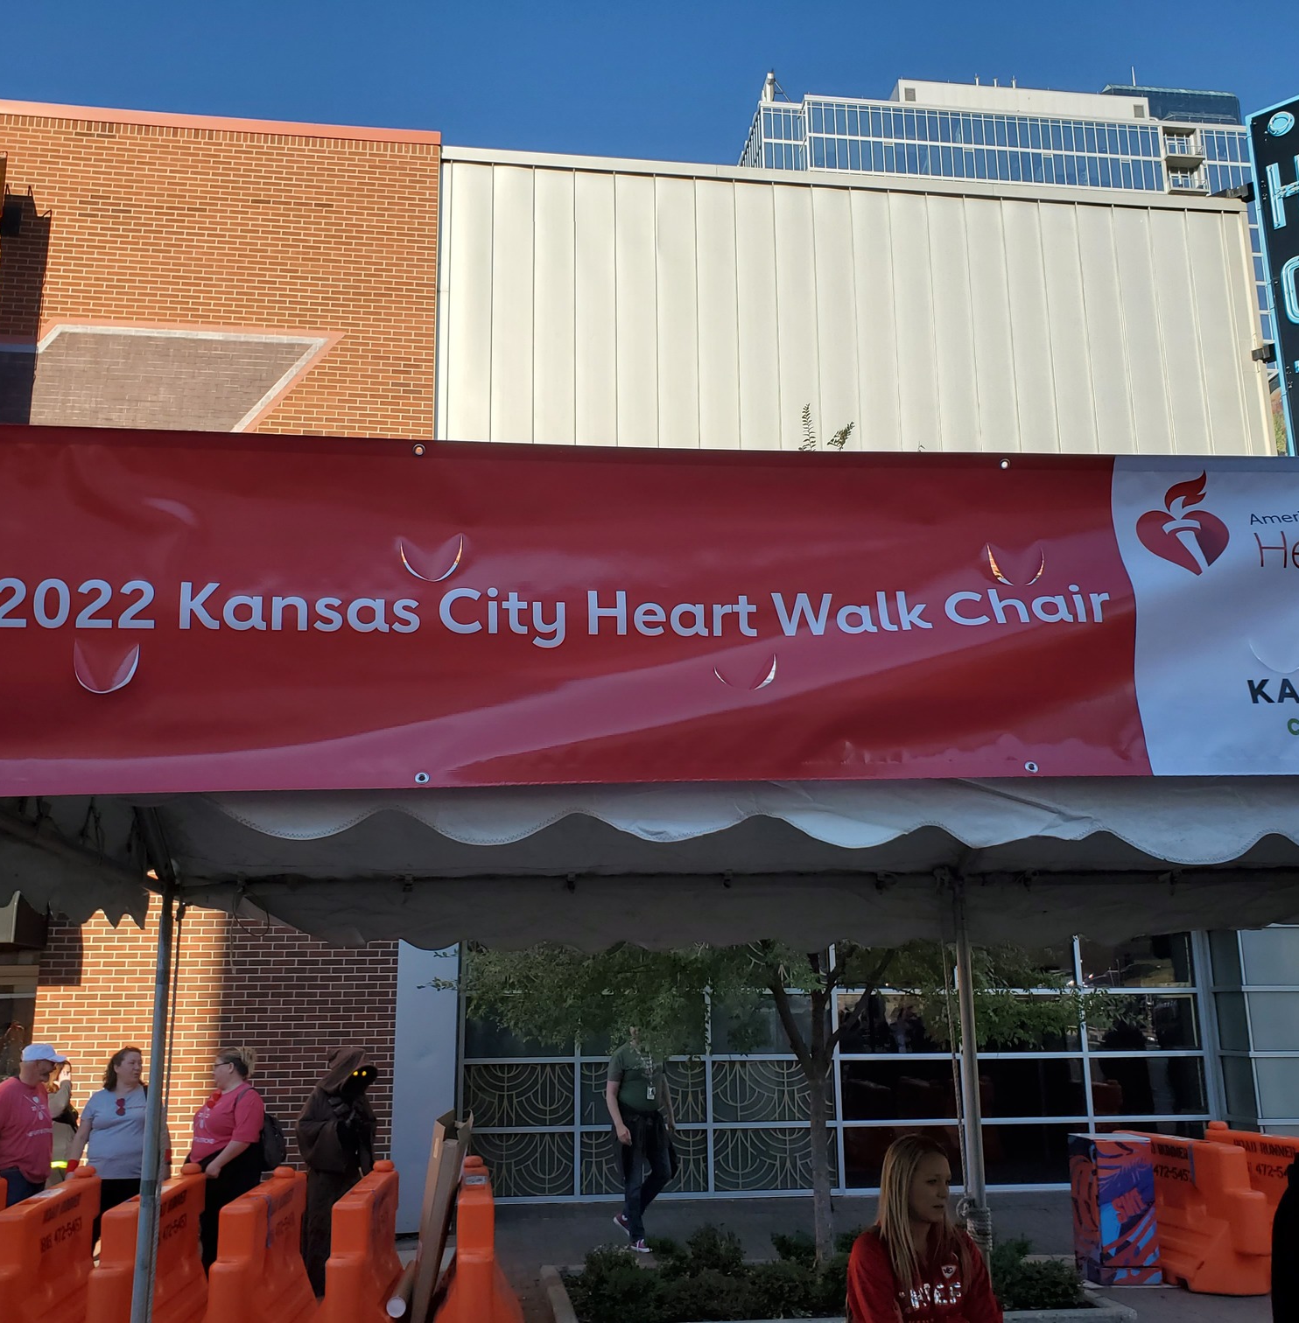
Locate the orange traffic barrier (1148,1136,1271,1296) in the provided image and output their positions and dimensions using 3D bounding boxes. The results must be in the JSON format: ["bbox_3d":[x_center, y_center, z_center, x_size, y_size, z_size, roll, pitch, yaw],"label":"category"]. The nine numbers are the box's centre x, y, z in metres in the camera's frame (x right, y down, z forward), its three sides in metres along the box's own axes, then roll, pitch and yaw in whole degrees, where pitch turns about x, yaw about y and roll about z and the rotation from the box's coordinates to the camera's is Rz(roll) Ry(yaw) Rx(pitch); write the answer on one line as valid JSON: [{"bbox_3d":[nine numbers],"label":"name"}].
[{"bbox_3d":[3.800,3.983,9.790,0.560,0.990,1.580,5,-14,-20],"label":"orange traffic barrier"}]

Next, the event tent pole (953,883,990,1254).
[{"bbox_3d":[1.199,2.044,4.825,0.060,2.480,0.060,0,-13,0],"label":"event tent pole"}]

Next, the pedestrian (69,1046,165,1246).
[{"bbox_3d":[-3.516,3.412,8.703,0.620,1.694,0.380,5,-15,-23],"label":"pedestrian"}]

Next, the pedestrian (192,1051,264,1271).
[{"bbox_3d":[-2.810,3.421,8.751,0.510,1.686,0.400,-13,-18,42],"label":"pedestrian"}]

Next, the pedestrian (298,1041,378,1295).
[{"bbox_3d":[-2.154,3.510,9.088,0.440,1.659,0.570,-9,-16,31],"label":"pedestrian"}]

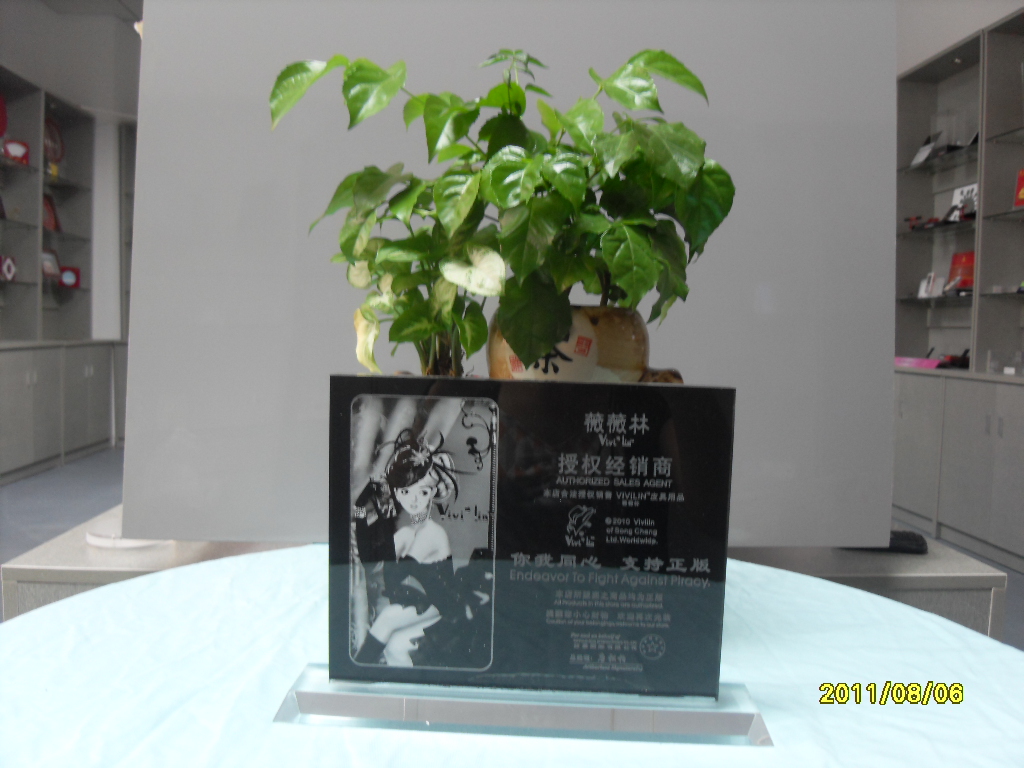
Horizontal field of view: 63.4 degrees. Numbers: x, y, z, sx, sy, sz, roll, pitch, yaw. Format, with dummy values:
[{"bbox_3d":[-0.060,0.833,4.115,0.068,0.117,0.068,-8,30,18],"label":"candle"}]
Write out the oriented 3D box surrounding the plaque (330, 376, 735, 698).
[{"bbox_3d":[0.009,0.093,0.507,0.240,0.190,0.013,2,6,2],"label":"plaque"}]

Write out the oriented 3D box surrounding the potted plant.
[{"bbox_3d":[-0.011,-0.037,0.660,0.363,0.446,0.280,2,6,0],"label":"potted plant"}]

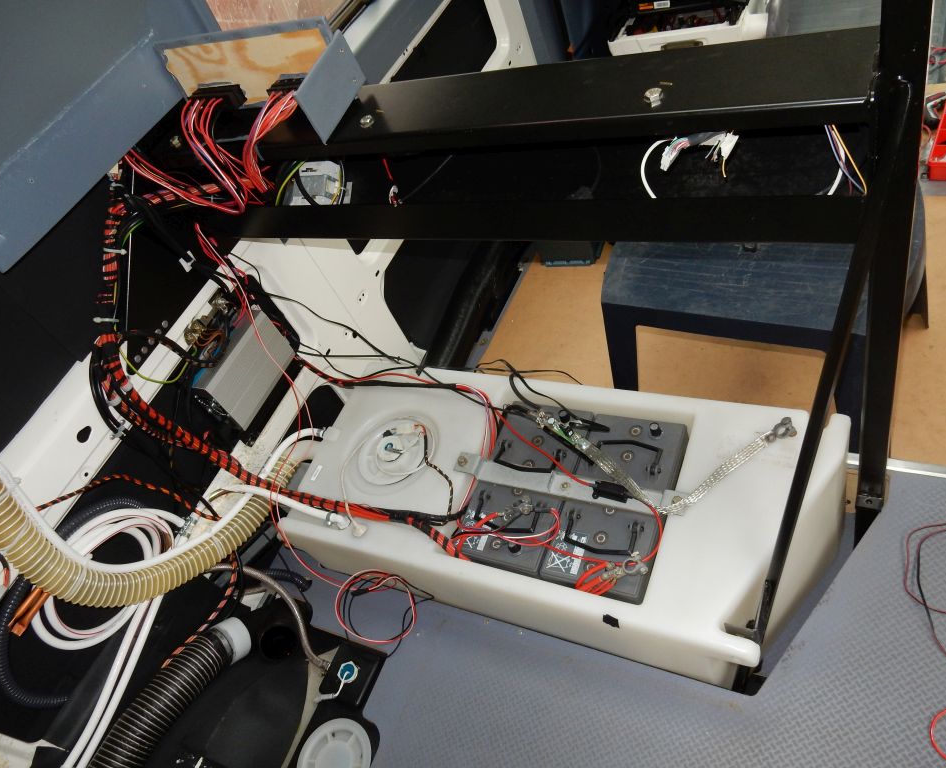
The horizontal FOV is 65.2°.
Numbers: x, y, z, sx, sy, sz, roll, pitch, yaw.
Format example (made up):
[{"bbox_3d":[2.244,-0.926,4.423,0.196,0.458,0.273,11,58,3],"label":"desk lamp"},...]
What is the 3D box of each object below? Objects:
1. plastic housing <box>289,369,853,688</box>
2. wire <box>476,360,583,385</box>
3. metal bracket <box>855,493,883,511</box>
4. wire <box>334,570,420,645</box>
[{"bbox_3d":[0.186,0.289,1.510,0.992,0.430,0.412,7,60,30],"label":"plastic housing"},{"bbox_3d":[0.113,-0.030,1.506,0.245,0.035,0.050,7,60,30],"label":"wire"},{"bbox_3d":[0.735,0.218,1.371,0.045,0.022,0.030,7,60,30],"label":"metal bracket"},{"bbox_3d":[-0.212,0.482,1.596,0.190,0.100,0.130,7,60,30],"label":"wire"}]

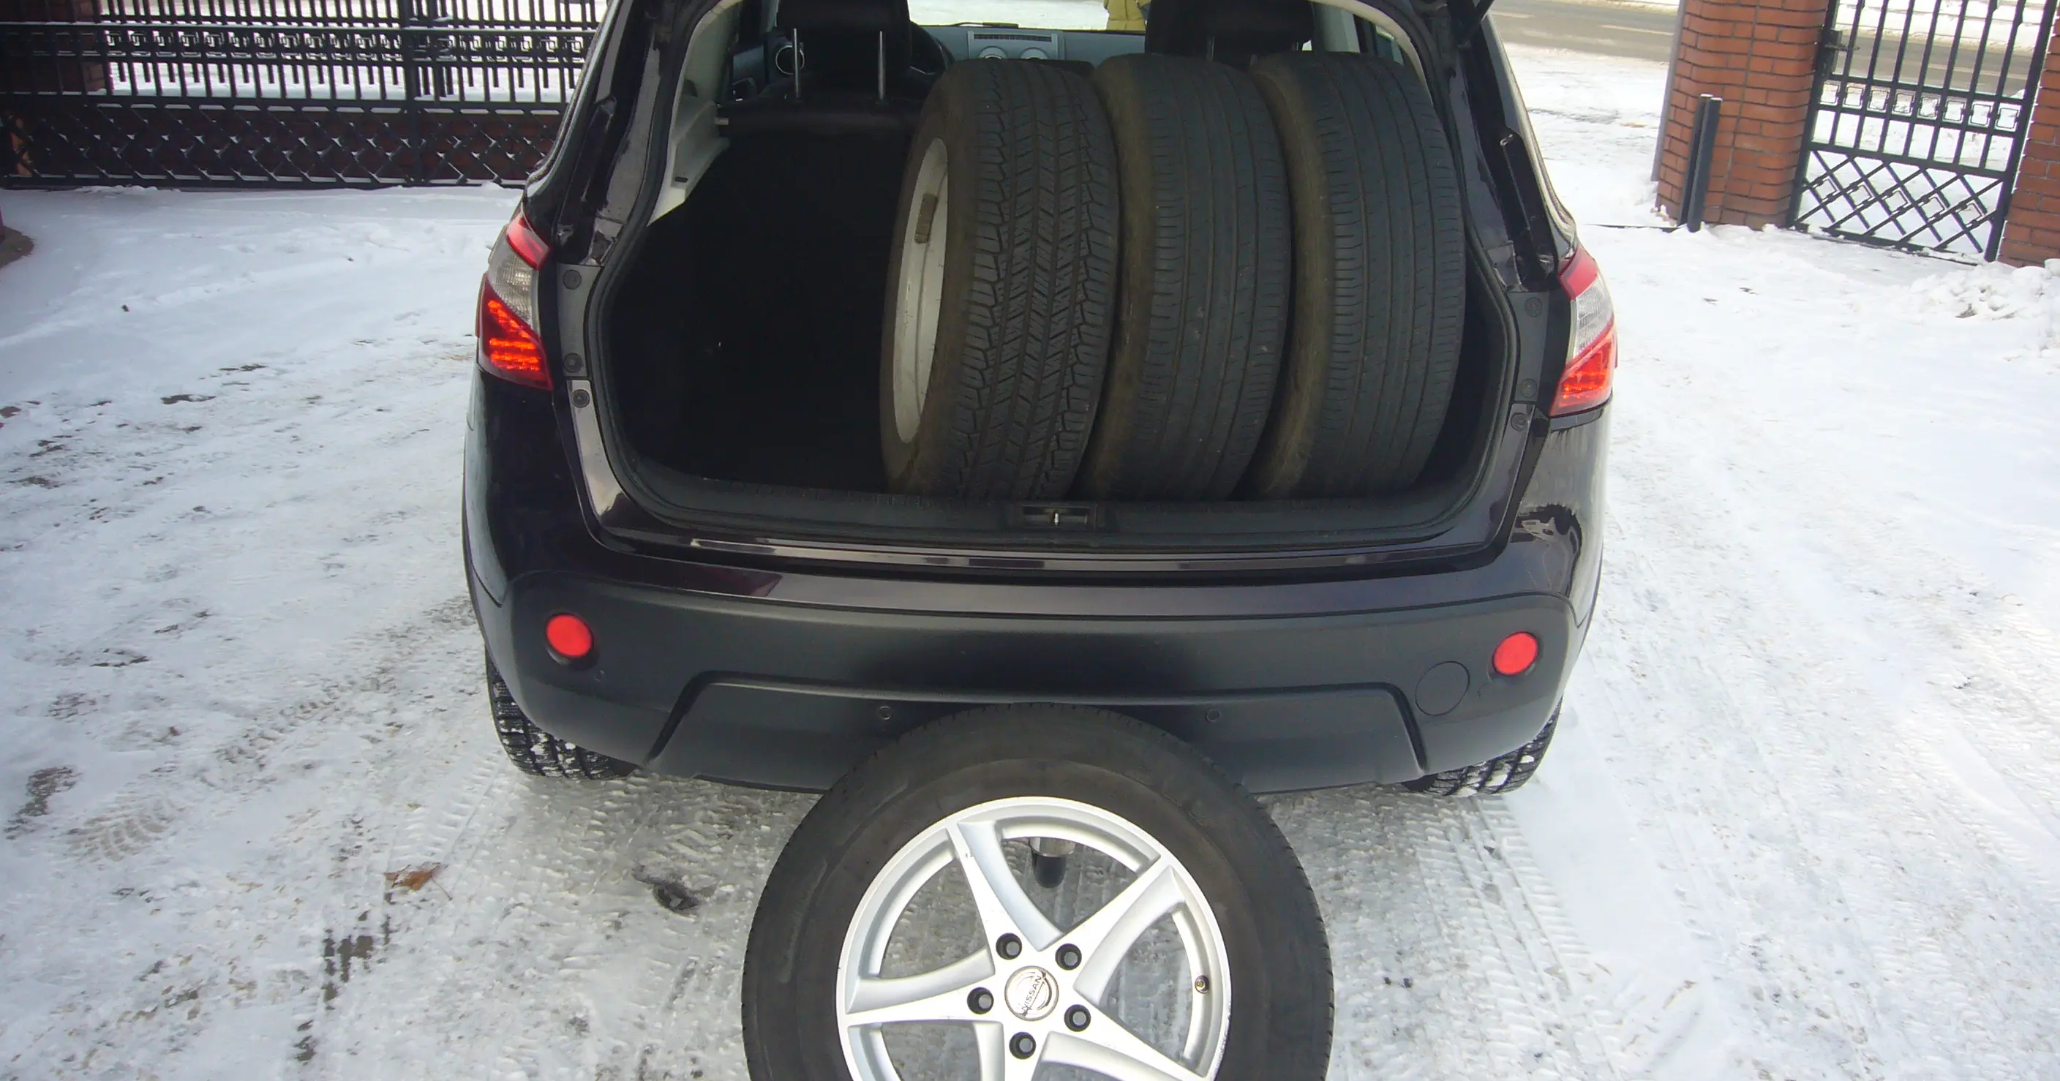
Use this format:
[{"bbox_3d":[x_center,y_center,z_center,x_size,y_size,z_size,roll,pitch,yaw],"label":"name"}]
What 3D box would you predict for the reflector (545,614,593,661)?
[{"bbox_3d":[-0.599,0.123,2.175,0.061,0.061,0.016,6,25,11],"label":"reflector"}]

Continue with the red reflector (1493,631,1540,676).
[{"bbox_3d":[0.634,0.146,2.185,0.061,0.061,0.016,-4,25,-13],"label":"red reflector"}]

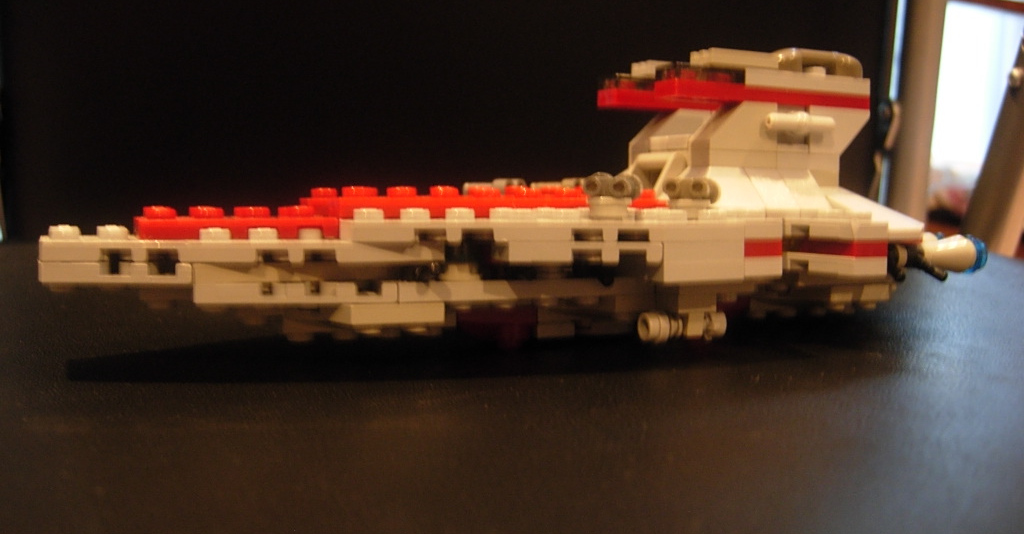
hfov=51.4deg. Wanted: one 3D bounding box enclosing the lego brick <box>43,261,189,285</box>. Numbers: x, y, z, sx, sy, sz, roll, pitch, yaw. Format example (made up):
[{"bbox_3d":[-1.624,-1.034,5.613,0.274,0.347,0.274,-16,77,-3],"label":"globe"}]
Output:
[{"bbox_3d":[-0.064,0.001,0.174,0.024,0.003,0.016,-1,4,-24],"label":"lego brick"}]

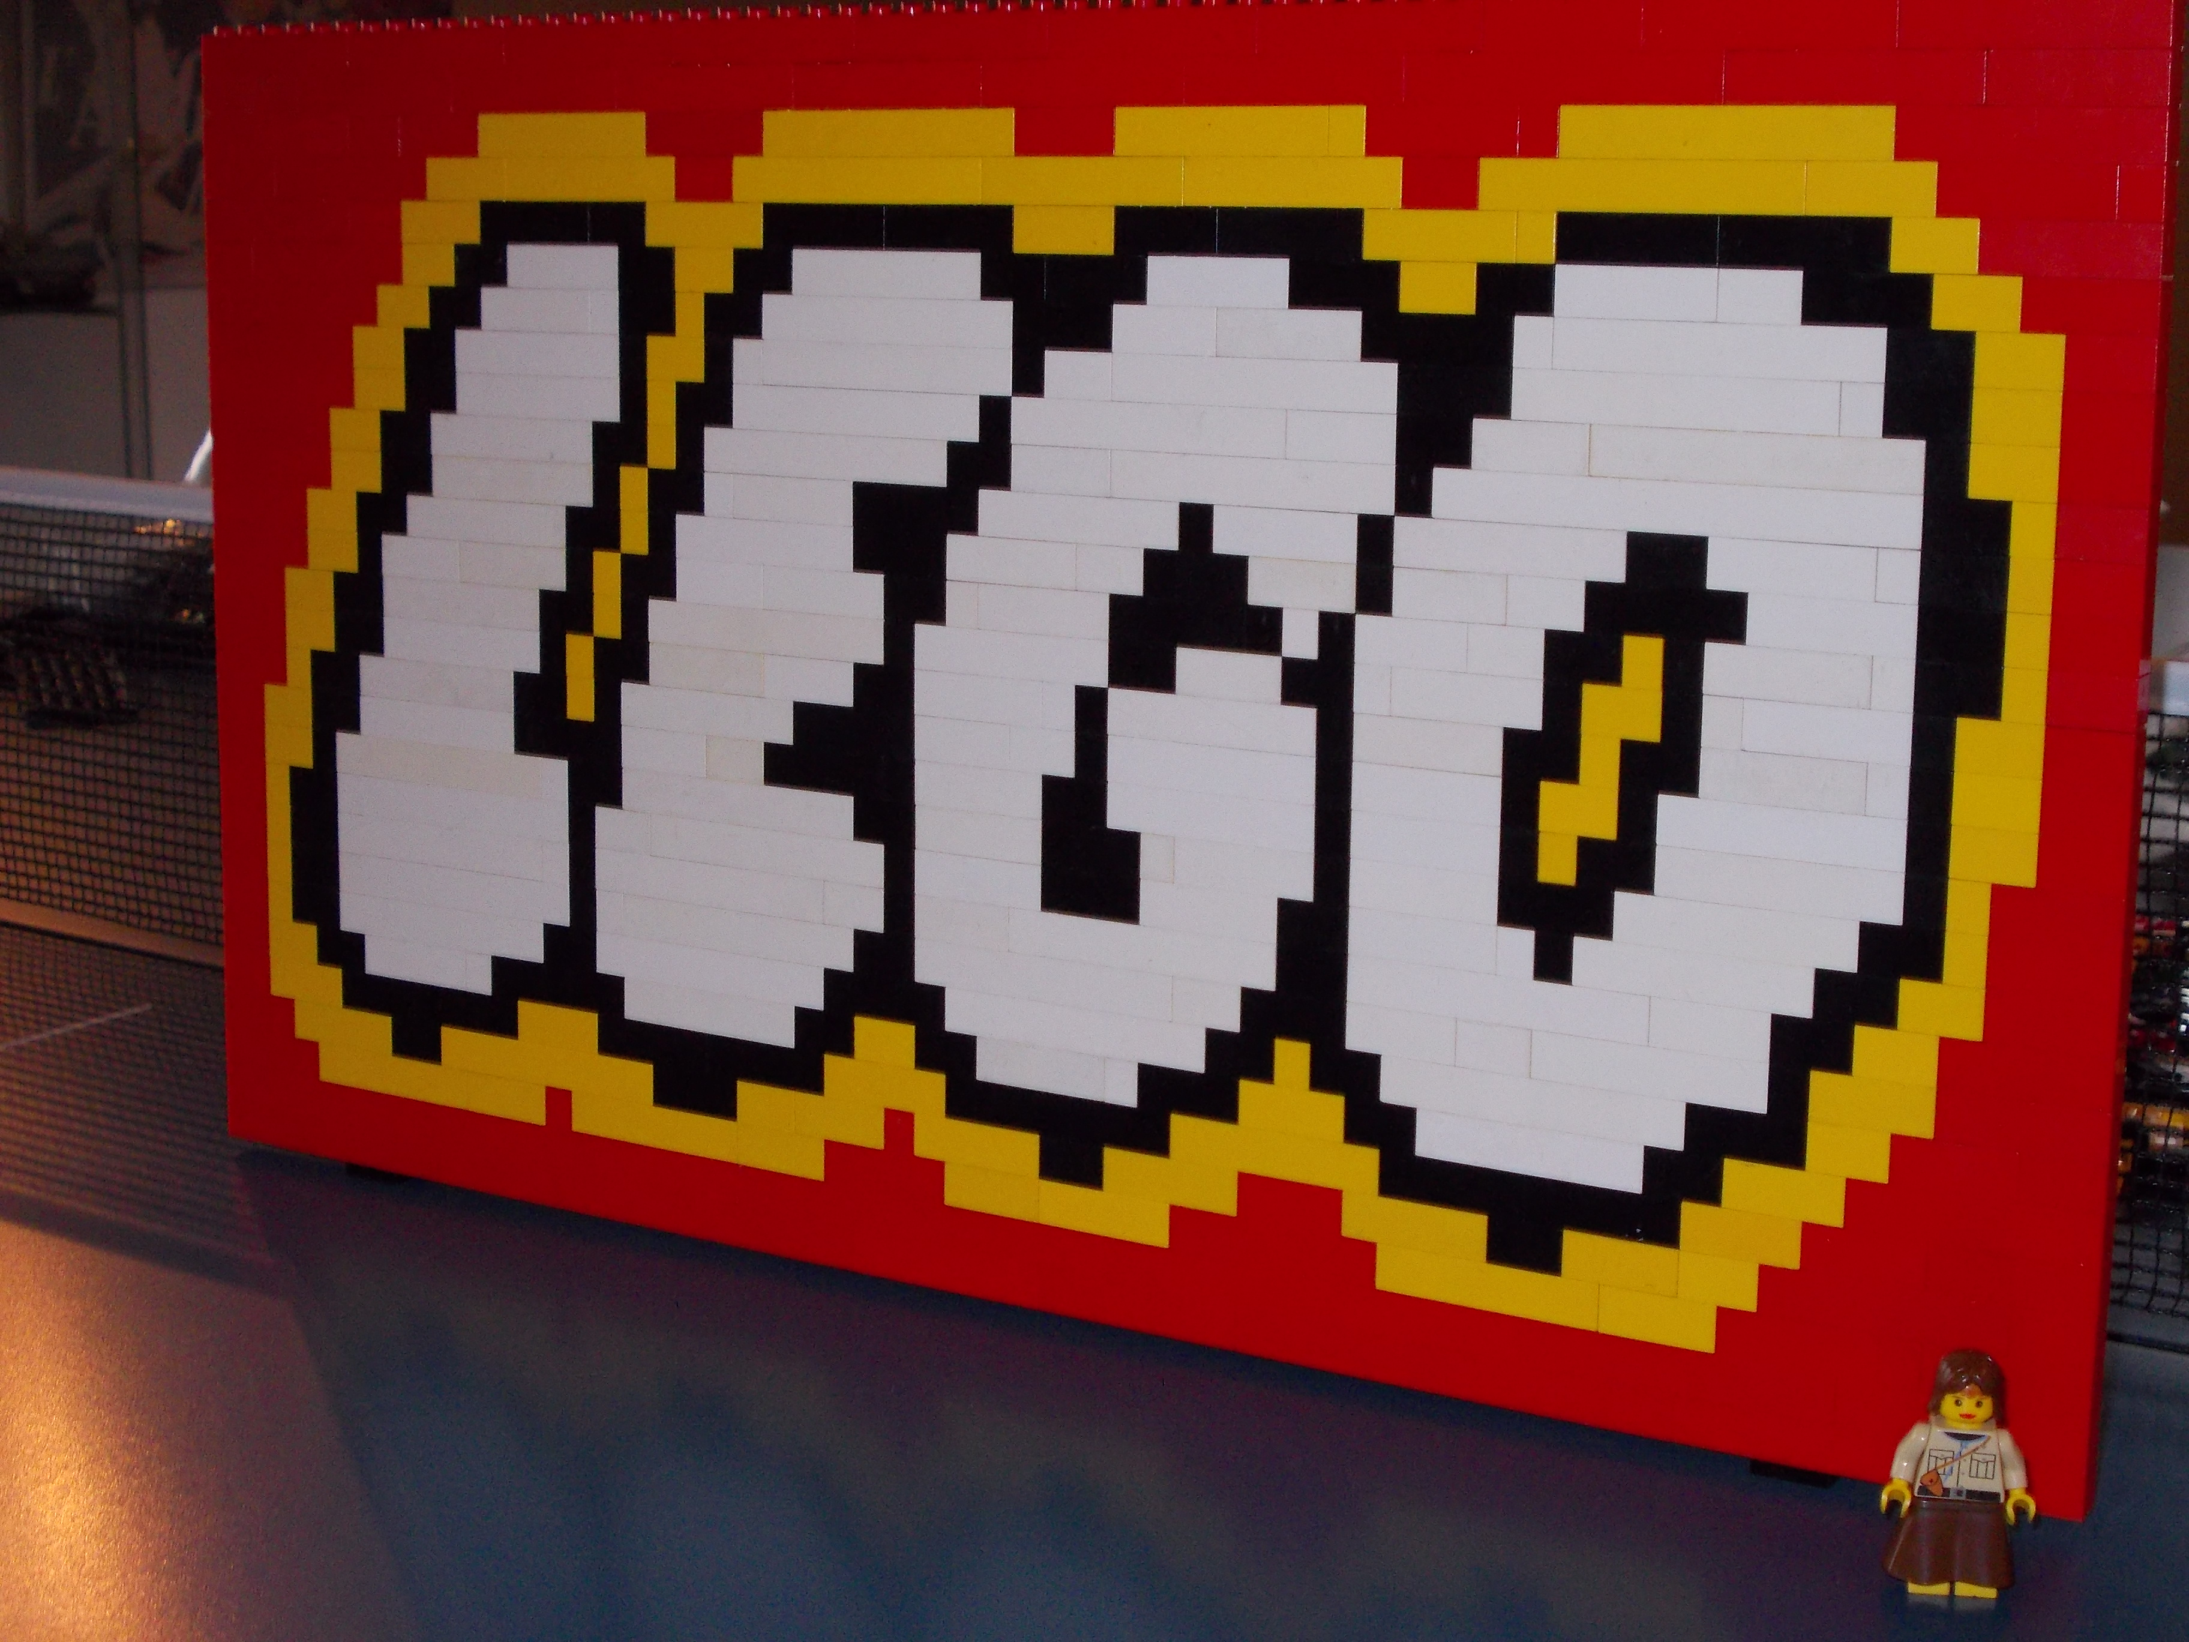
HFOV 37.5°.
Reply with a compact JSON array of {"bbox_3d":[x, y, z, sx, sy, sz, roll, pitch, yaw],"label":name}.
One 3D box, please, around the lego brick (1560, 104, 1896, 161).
[{"bbox_3d":[0.114,-0.122,0.576,0.064,0.010,0.008,7,12,31],"label":"lego brick"}]

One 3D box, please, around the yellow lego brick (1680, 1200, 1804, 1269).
[{"bbox_3d":[0.122,0.077,0.603,0.024,0.010,0.008,7,12,31],"label":"yellow lego brick"}]

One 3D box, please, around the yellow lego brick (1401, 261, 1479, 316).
[{"bbox_3d":[0.067,-0.101,0.612,0.016,0.010,0.008,7,12,31],"label":"yellow lego brick"}]

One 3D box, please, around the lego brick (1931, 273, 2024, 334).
[{"bbox_3d":[0.153,-0.089,0.556,0.016,0.010,0.008,7,12,31],"label":"lego brick"}]

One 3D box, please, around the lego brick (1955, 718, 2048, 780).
[{"bbox_3d":[0.160,-0.013,0.565,0.016,0.010,0.008,7,12,31],"label":"lego brick"}]

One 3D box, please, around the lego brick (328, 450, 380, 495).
[{"bbox_3d":[-0.171,-0.082,0.757,0.016,0.010,0.008,7,12,31],"label":"lego brick"}]

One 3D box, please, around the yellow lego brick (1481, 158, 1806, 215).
[{"bbox_3d":[0.100,-0.115,0.585,0.064,0.010,0.008,7,12,31],"label":"yellow lego brick"}]

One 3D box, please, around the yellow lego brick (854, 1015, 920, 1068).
[{"bbox_3d":[-0.044,0.047,0.704,0.016,0.010,0.008,7,12,31],"label":"yellow lego brick"}]

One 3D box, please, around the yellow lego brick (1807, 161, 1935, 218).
[{"bbox_3d":[0.137,-0.110,0.562,0.024,0.010,0.008,7,12,31],"label":"yellow lego brick"}]

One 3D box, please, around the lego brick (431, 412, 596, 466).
[{"bbox_3d":[-0.131,-0.088,0.736,0.048,0.010,0.008,7,12,31],"label":"lego brick"}]

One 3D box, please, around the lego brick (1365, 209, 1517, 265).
[{"bbox_3d":[0.067,-0.110,0.610,0.032,0.010,0.008,7,12,31],"label":"lego brick"}]

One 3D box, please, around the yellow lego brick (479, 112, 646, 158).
[{"bbox_3d":[-0.116,-0.152,0.717,0.048,0.010,0.008,7,12,31],"label":"yellow lego brick"}]

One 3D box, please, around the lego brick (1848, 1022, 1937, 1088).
[{"bbox_3d":[0.147,0.042,0.587,0.016,0.010,0.008,7,12,31],"label":"lego brick"}]

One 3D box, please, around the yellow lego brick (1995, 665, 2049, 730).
[{"bbox_3d":[0.163,-0.022,0.562,0.008,0.010,0.008,7,12,31],"label":"yellow lego brick"}]

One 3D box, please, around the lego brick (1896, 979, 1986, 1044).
[{"bbox_3d":[0.154,0.033,0.581,0.016,0.010,0.008,7,12,31],"label":"lego brick"}]

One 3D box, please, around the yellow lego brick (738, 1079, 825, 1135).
[{"bbox_3d":[-0.067,0.063,0.718,0.024,0.010,0.008,7,12,31],"label":"yellow lego brick"}]

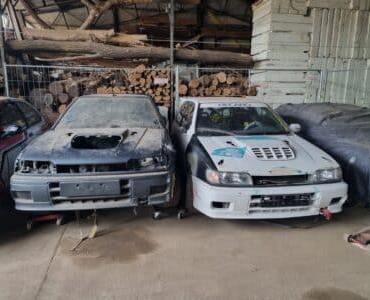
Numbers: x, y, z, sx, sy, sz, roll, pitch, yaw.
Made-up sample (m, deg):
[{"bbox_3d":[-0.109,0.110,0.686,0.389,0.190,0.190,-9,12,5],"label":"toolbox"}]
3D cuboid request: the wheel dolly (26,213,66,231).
[{"bbox_3d":[-1.648,0.783,3.559,0.420,0.130,0.420,-4,11,-22],"label":"wheel dolly"}]

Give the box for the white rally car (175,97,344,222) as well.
[{"bbox_3d":[0.676,-0.088,4.799,1.690,1.450,3.970,-1,10,-8],"label":"white rally car"}]

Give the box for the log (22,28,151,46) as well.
[{"bbox_3d":[-2.581,-2.889,7.714,3.100,0.330,0.350,-1,10,-9],"label":"log"}]

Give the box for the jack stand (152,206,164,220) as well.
[{"bbox_3d":[-0.342,0.748,3.713,0.160,0.180,0.160,-1,10,-6],"label":"jack stand"}]

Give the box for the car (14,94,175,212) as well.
[{"bbox_3d":[-1.120,-0.148,4.805,1.690,1.440,3.970,-1,10,-6],"label":"car"}]

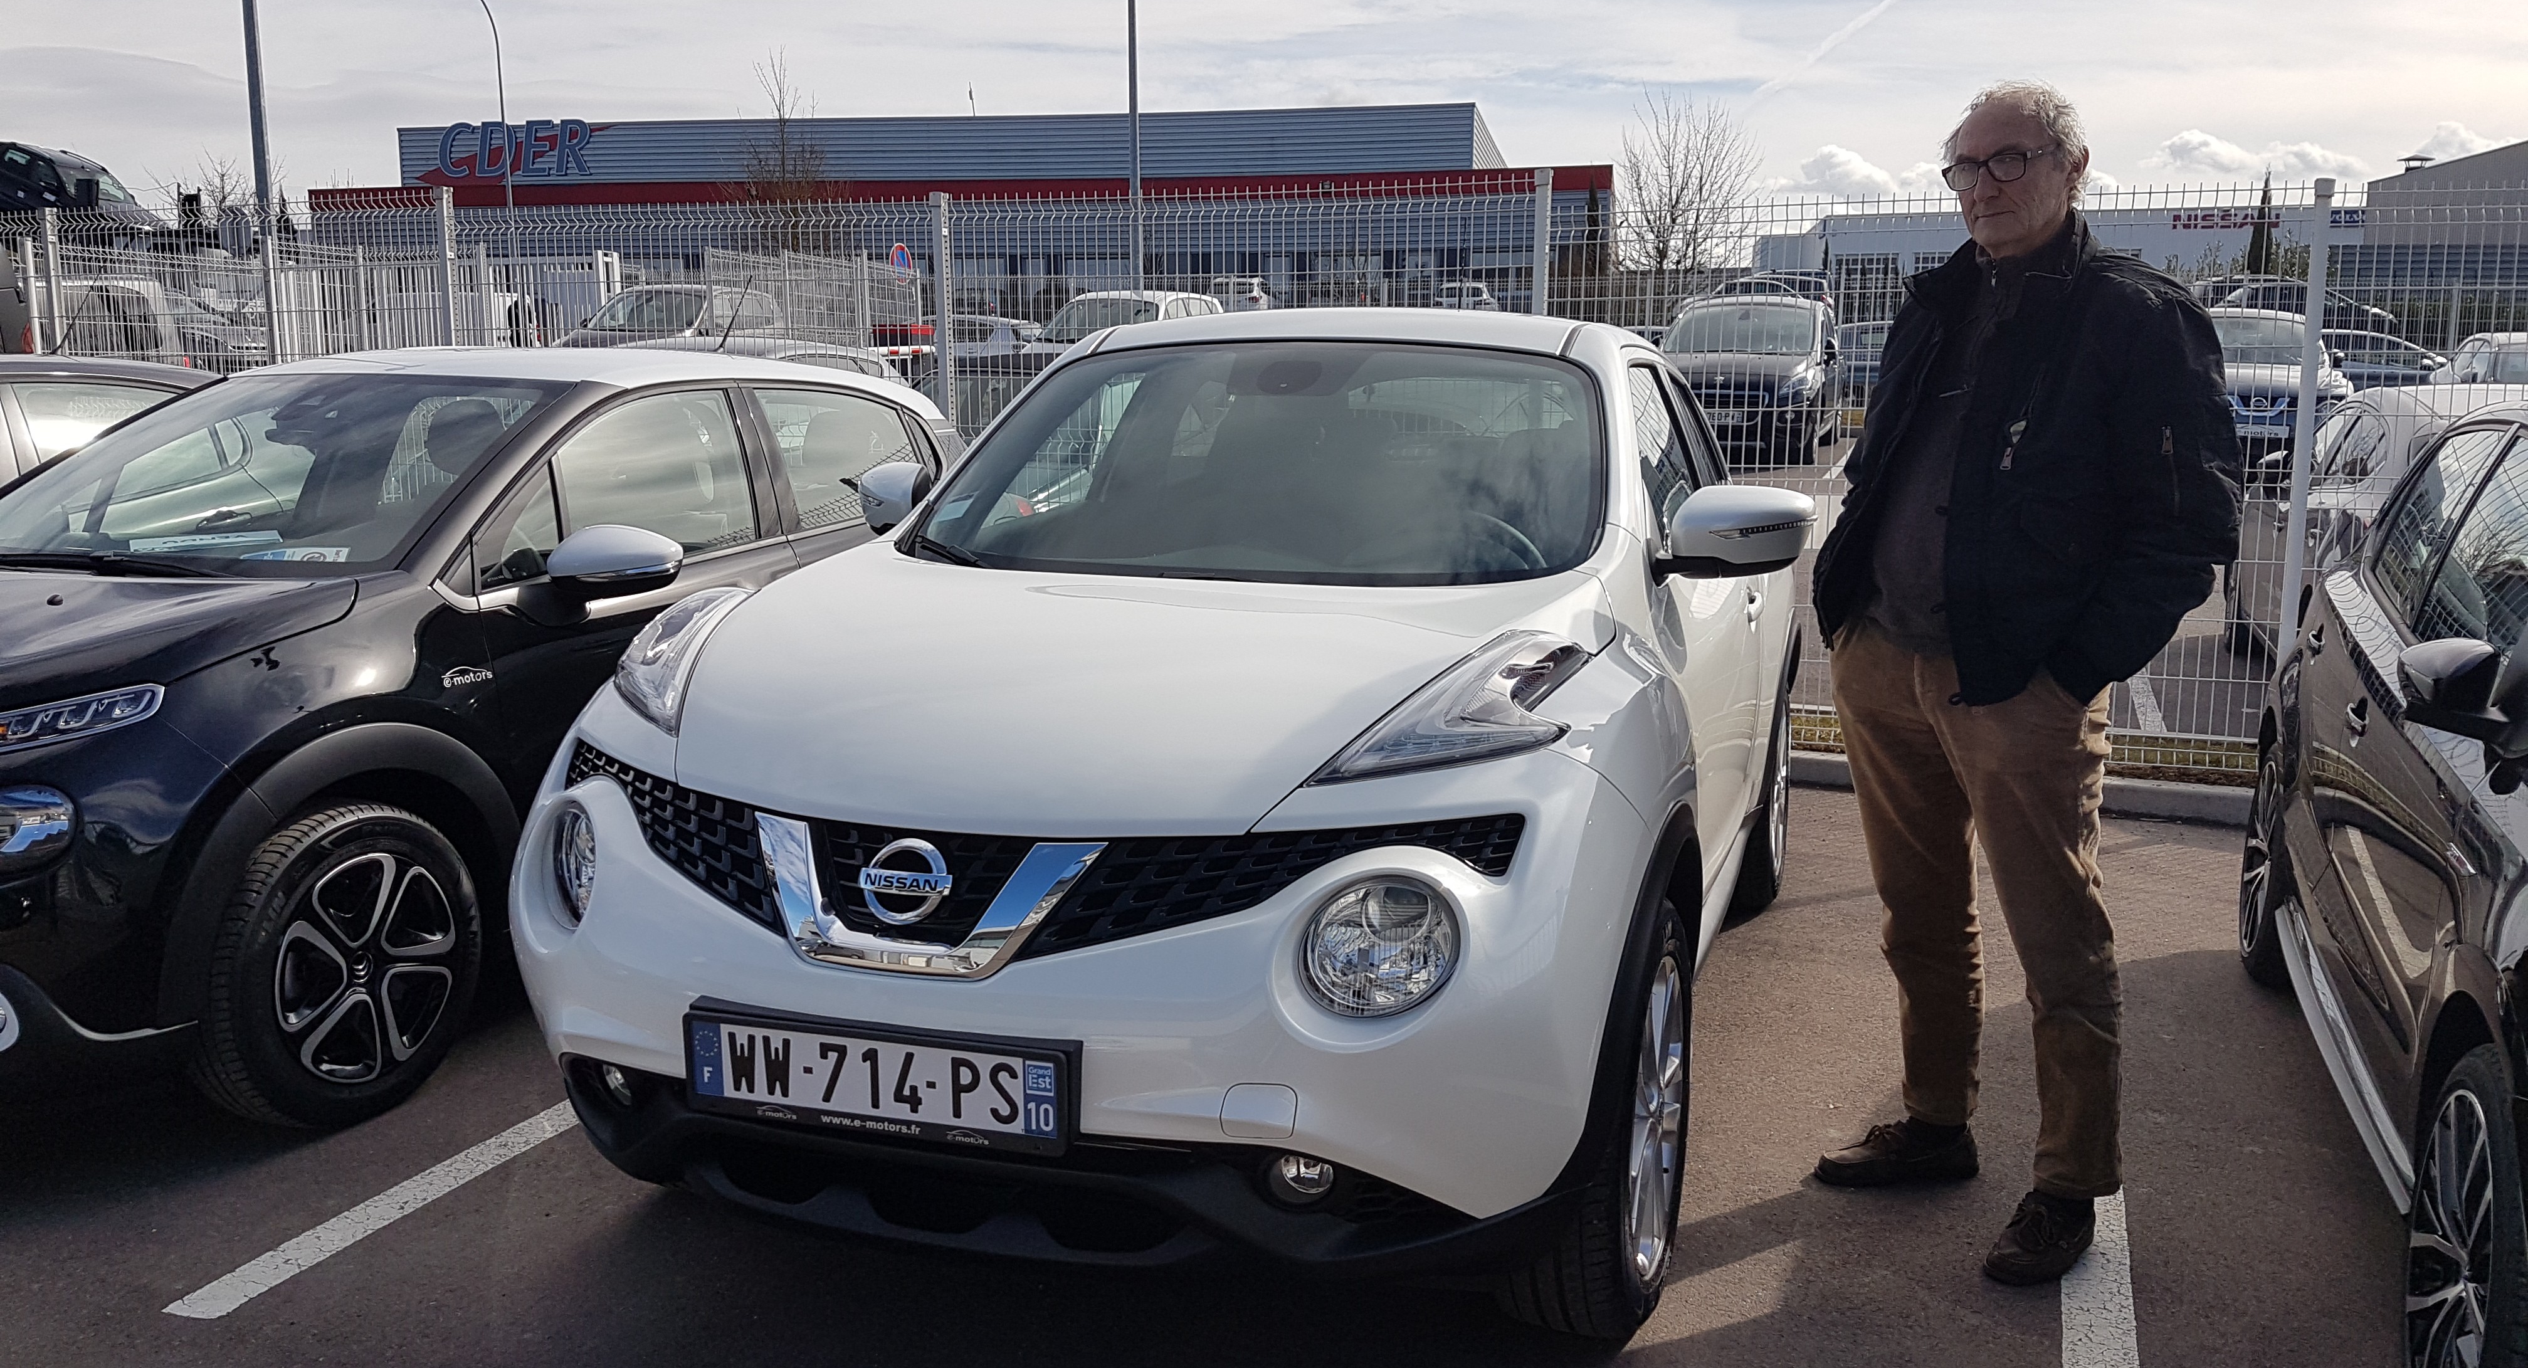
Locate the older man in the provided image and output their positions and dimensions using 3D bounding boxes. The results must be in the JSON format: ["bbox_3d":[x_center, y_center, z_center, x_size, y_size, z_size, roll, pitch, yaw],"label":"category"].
[{"bbox_3d":[1.225,-0.007,3.136,0.450,1.860,0.610,-5,10,-30],"label":"older man"}]

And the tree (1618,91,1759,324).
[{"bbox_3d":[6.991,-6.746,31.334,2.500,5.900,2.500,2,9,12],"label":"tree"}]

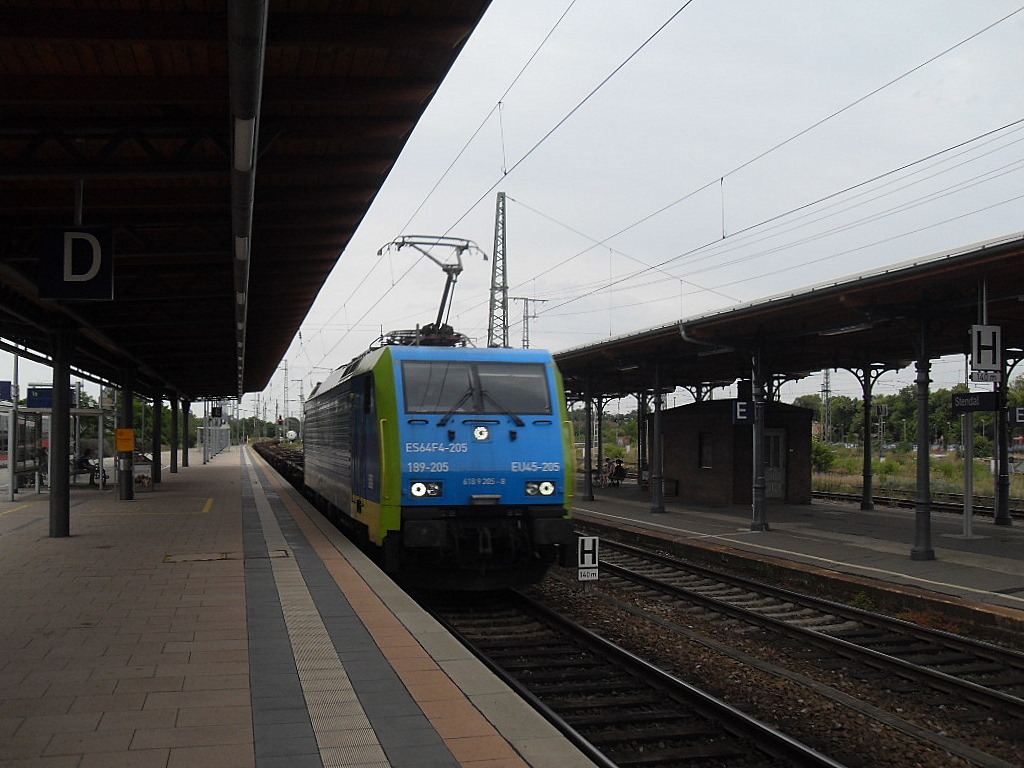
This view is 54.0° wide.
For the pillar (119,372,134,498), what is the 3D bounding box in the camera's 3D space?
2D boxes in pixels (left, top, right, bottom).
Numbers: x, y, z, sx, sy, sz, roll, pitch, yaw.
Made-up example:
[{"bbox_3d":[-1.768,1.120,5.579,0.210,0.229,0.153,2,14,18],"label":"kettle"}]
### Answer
[{"bbox_3d":[-9.372,1.242,24.530,0.290,3.151,0.290,1,-3,-15],"label":"pillar"}]

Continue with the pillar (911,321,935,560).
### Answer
[{"bbox_3d":[7.503,0.999,18.326,0.420,4.335,0.420,1,-3,-15],"label":"pillar"}]

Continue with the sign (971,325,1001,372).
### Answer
[{"bbox_3d":[6.841,-0.519,14.500,0.450,0.660,0.060,1,-3,-10],"label":"sign"}]

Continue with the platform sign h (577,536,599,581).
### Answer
[{"bbox_3d":[1.206,2.752,15.800,0.320,0.680,0.050,1,-3,-10],"label":"platform sign h"}]

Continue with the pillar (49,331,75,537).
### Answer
[{"bbox_3d":[-6.847,0.725,15.280,0.290,3.152,0.290,1,-3,-15],"label":"pillar"}]

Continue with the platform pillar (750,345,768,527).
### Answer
[{"bbox_3d":[6.028,1.314,24.475,0.410,4.470,0.410,1,-3,-15],"label":"platform pillar"}]

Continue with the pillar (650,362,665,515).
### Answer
[{"bbox_3d":[4.442,1.618,30.478,0.410,4.552,0.410,1,-3,-15],"label":"pillar"}]

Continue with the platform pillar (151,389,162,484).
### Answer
[{"bbox_3d":[-11.945,1.777,33.929,0.290,3.120,0.290,1,-3,-15],"label":"platform pillar"}]

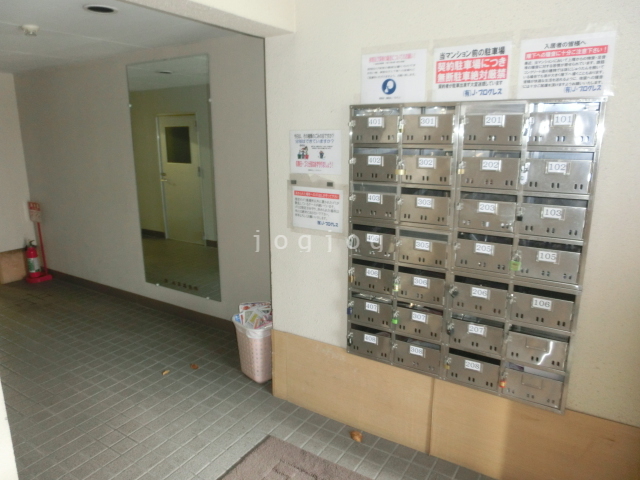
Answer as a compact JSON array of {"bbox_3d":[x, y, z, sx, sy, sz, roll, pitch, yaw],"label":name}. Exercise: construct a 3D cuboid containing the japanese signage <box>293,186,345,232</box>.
[{"bbox_3d":[-0.014,-0.154,2.240,0.297,0.210,0.010,8,15,30],"label":"japanese signage"}]

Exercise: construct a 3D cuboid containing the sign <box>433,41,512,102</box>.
[{"bbox_3d":[0.602,-0.669,1.776,0.300,0.210,0.010,8,15,31],"label":"sign"}]

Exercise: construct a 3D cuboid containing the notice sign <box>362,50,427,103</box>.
[{"bbox_3d":[0.318,-0.712,1.946,0.300,0.210,0.010,8,15,31],"label":"notice sign"}]

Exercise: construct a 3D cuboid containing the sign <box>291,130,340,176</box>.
[{"bbox_3d":[-0.025,-0.437,2.225,0.300,0.210,0.010,8,15,31],"label":"sign"}]

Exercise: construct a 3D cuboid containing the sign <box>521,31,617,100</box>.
[{"bbox_3d":[0.886,-0.628,1.606,0.300,0.210,0.010,8,15,31],"label":"sign"}]

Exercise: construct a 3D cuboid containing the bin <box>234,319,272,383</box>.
[{"bbox_3d":[-0.390,0.710,2.950,0.290,0.390,0.240,12,18,43],"label":"bin"}]

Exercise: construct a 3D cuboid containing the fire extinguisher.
[{"bbox_3d":[-3.183,0.219,4.928,0.155,0.450,0.145,-8,15,-33],"label":"fire extinguisher"}]

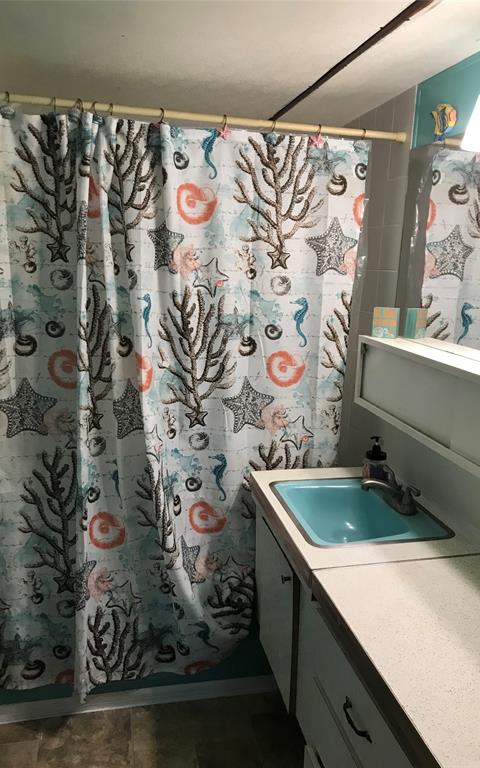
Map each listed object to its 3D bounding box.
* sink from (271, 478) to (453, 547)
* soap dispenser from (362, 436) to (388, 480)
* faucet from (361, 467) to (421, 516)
[{"bbox_3d":[0.342,0.445,1.896,0.425,0.151,0.482,0,12,-13],"label":"sink"},{"bbox_3d":[0.473,0.254,2.142,0.068,0.149,0.066,-3,13,-27],"label":"soap dispenser"},{"bbox_3d":[0.451,0.326,1.929,0.174,0.090,0.206,0,12,-13],"label":"faucet"}]

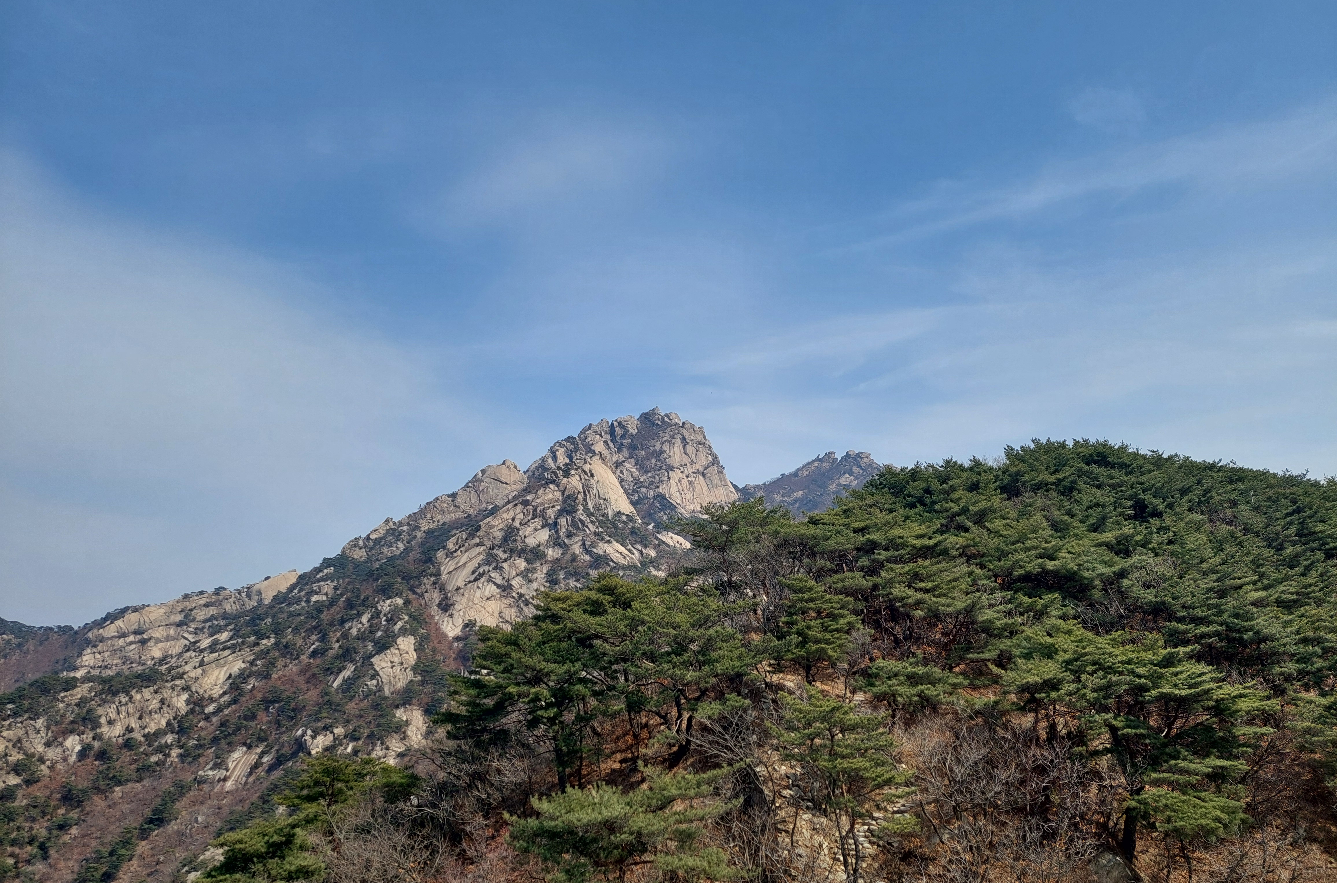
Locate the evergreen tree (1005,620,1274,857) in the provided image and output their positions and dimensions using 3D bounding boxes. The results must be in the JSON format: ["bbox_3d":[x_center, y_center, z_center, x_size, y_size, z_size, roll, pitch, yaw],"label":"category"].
[{"bbox_3d":[15.718,9.950,33.000,7.707,7.498,6.936,-5,-11,24],"label":"evergreen tree"}]

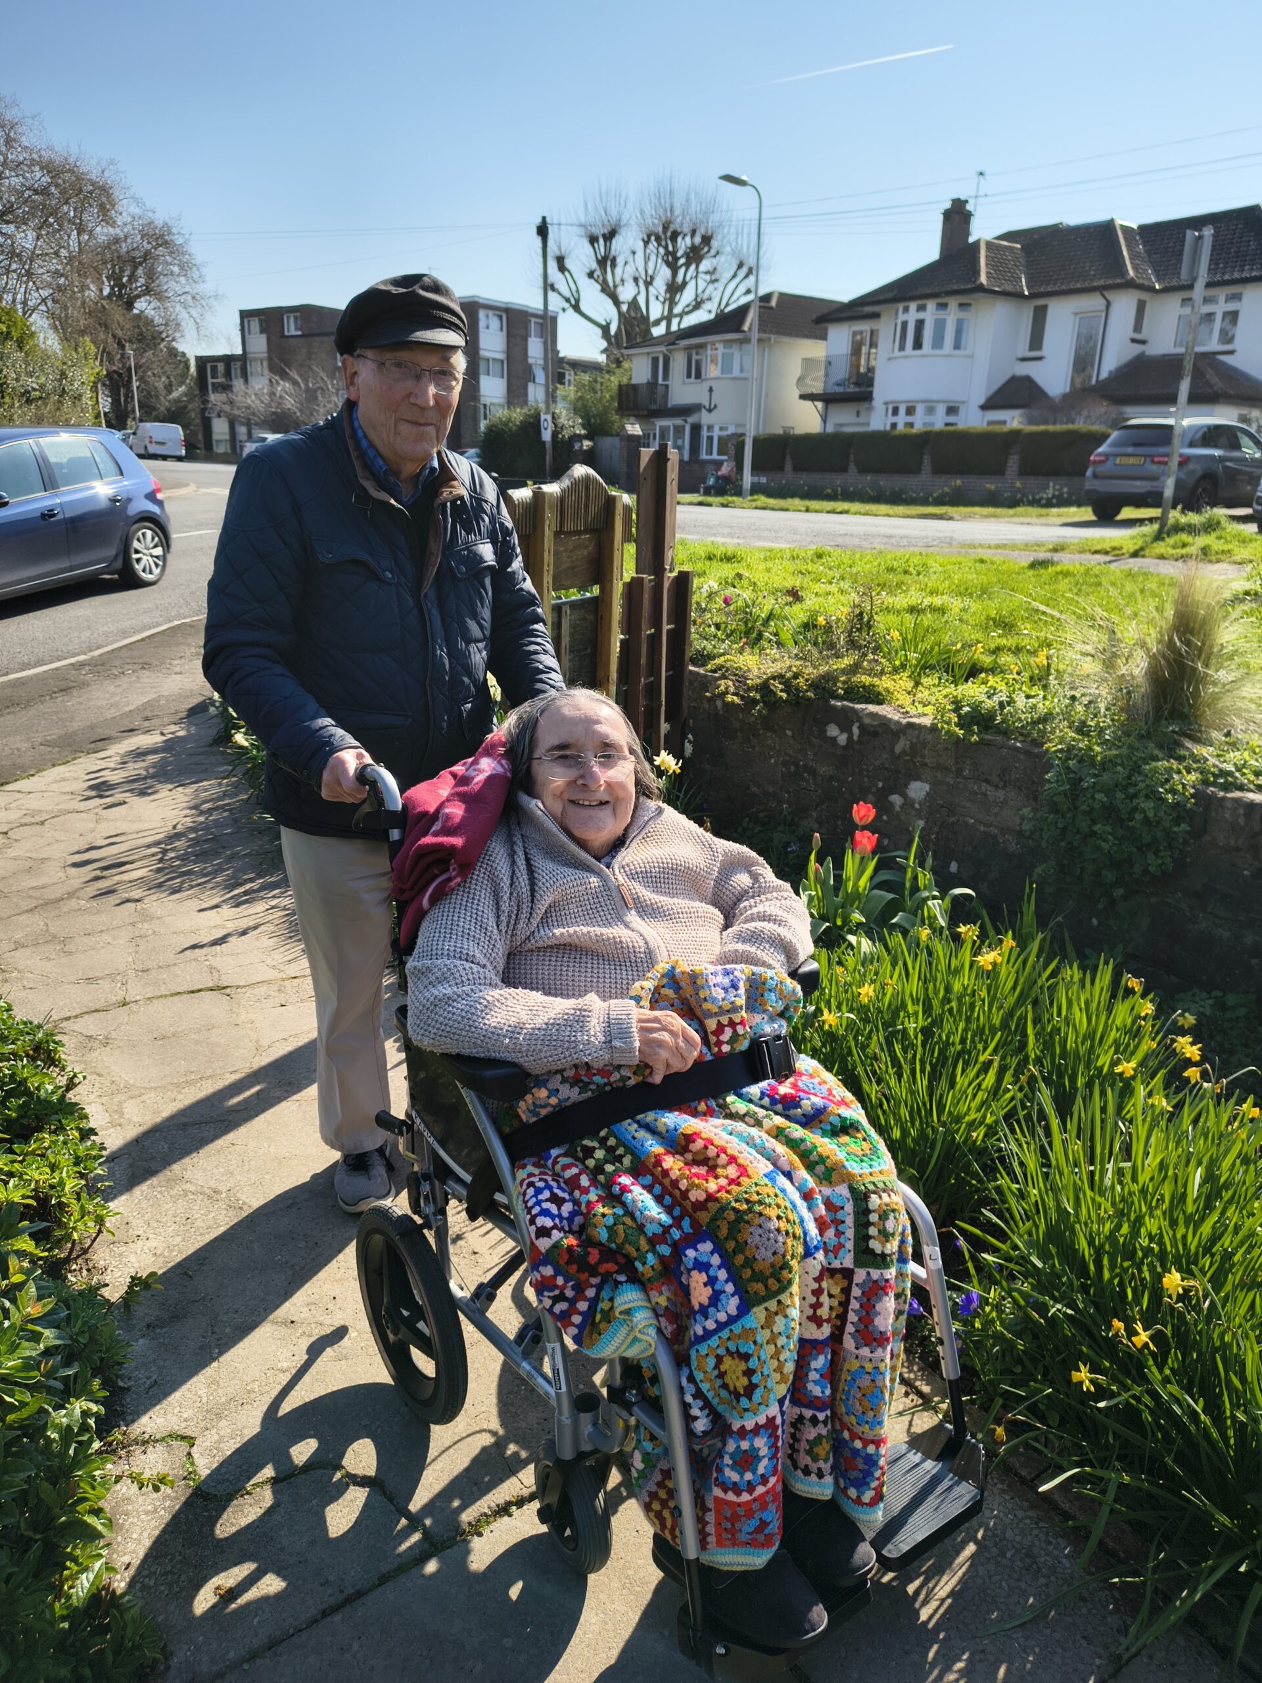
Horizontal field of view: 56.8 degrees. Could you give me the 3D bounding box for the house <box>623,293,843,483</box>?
[{"bbox_3d":[6.046,-17.791,45.865,9.800,6.900,9.000,-10,22,-30],"label":"house"}]

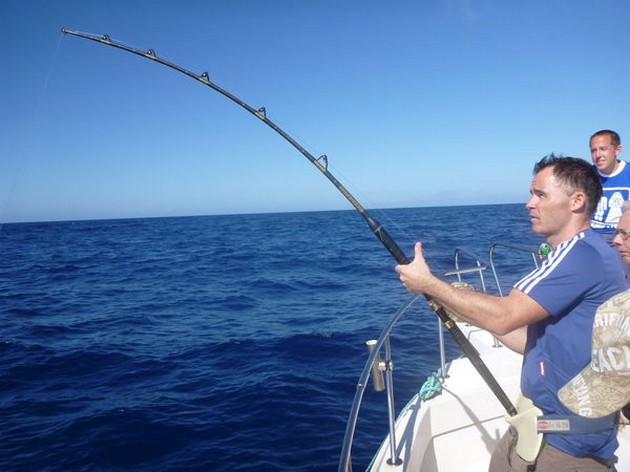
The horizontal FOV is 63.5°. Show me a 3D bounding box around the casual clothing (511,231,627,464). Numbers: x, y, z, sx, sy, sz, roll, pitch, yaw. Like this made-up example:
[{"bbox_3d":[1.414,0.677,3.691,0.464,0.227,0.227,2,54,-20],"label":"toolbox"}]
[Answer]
[{"bbox_3d":[0.797,0.314,1.600,0.310,0.650,0.470,0,3,29],"label":"casual clothing"}]

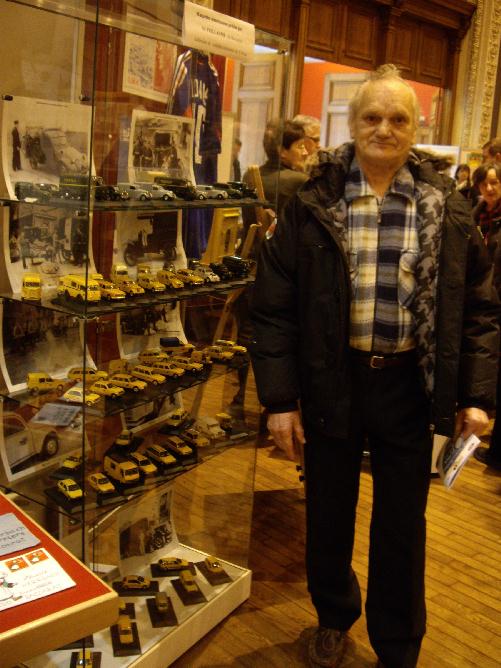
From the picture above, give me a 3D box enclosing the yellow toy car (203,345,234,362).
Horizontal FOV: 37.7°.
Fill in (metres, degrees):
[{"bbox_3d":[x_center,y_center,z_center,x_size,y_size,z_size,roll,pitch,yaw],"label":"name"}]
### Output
[{"bbox_3d":[-0.098,0.057,2.272,0.092,0.033,0.037,8,14,17],"label":"yellow toy car"}]

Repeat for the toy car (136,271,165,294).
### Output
[{"bbox_3d":[-0.246,-0.129,1.845,0.036,0.034,0.082,-9,19,-43],"label":"toy car"}]

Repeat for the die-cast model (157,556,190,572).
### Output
[{"bbox_3d":[-0.260,0.788,2.512,0.098,0.034,0.039,1,13,-12],"label":"die-cast model"}]

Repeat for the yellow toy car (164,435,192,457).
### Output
[{"bbox_3d":[-0.200,0.320,2.098,0.037,0.032,0.086,-7,18,-40],"label":"yellow toy car"}]

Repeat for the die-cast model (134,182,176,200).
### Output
[{"bbox_3d":[-0.230,-0.346,1.780,0.088,0.037,0.036,12,15,30],"label":"die-cast model"}]

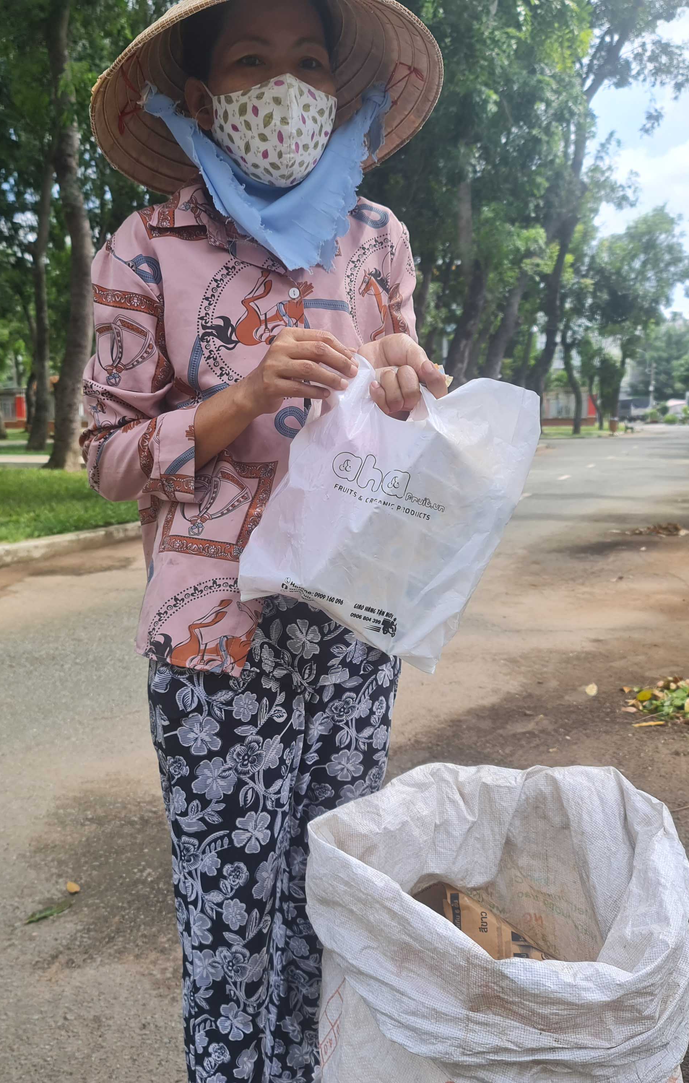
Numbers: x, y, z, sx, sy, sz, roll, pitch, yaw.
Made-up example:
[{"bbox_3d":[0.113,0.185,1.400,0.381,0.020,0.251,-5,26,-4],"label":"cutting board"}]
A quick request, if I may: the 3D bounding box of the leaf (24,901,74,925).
[{"bbox_3d":[-0.674,0.840,2.378,0.046,0.015,0.133,5,9,38],"label":"leaf"}]

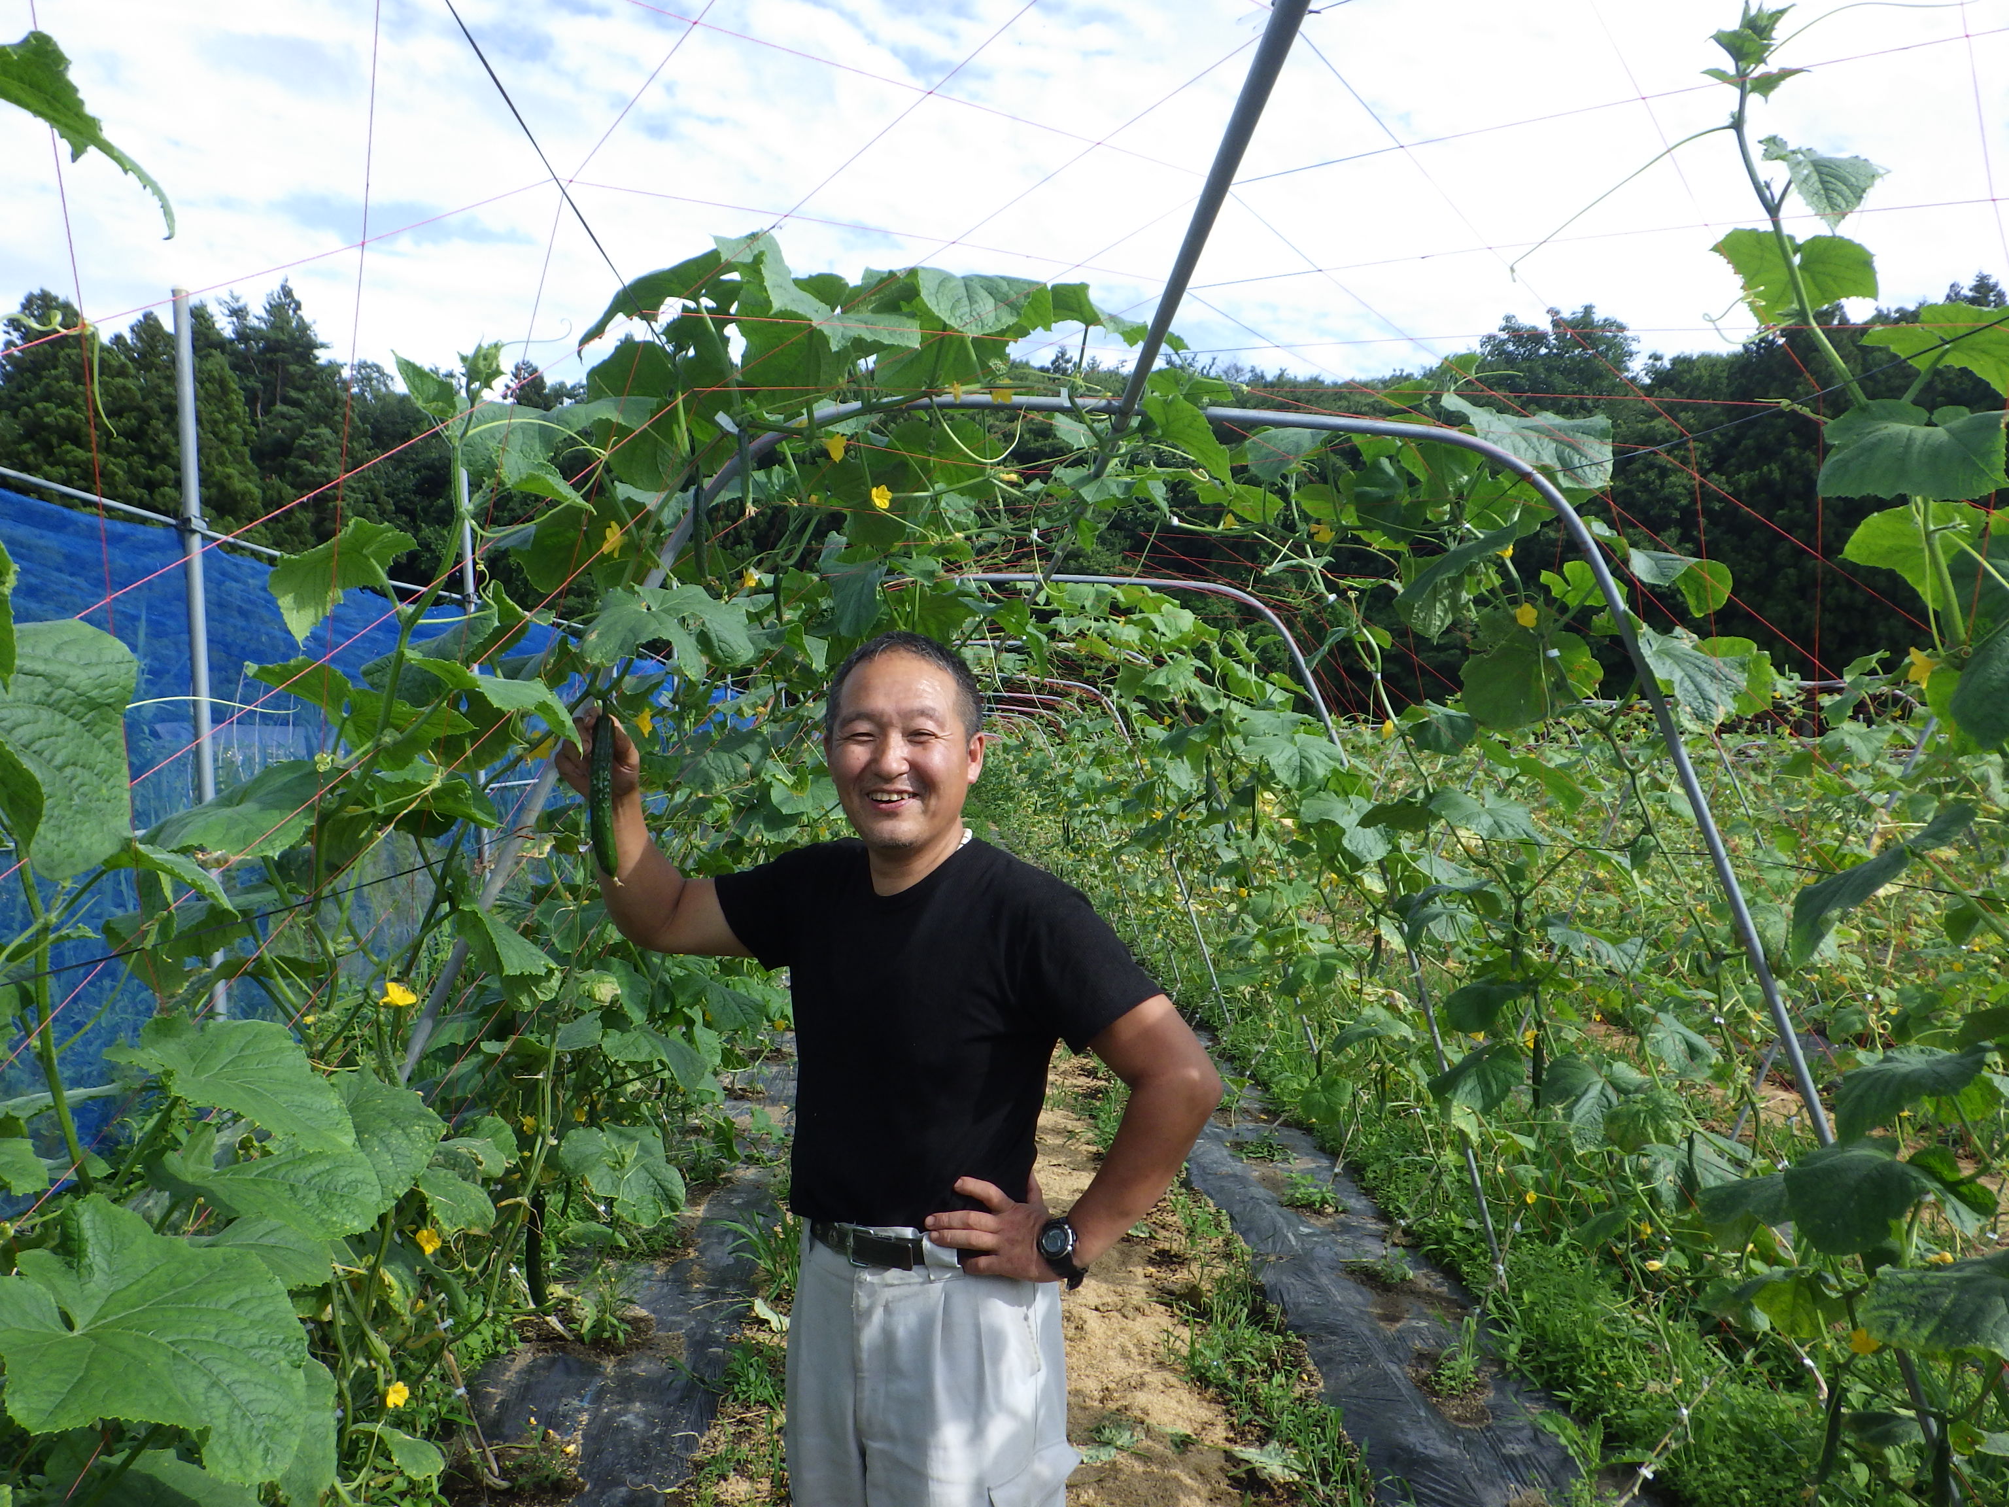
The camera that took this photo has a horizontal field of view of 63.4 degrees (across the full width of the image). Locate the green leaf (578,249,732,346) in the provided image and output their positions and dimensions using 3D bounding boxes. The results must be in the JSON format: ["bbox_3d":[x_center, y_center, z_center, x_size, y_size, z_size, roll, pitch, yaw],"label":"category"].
[{"bbox_3d":[-0.473,-0.617,2.200,0.208,0.132,0.150,-1,1,0],"label":"green leaf"}]

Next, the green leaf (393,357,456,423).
[{"bbox_3d":[-0.578,-0.363,1.620,0.066,0.067,0.050,-1,1,0],"label":"green leaf"}]

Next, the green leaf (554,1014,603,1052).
[{"bbox_3d":[-0.813,0.534,3.100,0.096,0.072,0.080,-1,1,0],"label":"green leaf"}]

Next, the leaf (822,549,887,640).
[{"bbox_3d":[-0.332,-0.358,3.600,0.146,0.212,0.090,0,0,0],"label":"leaf"}]

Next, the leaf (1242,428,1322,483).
[{"bbox_3d":[0.496,-0.534,2.900,0.143,0.101,0.100,-1,1,0],"label":"leaf"}]

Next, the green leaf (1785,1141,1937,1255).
[{"bbox_3d":[1.107,0.574,2.100,0.197,0.148,0.140,-1,1,0],"label":"green leaf"}]

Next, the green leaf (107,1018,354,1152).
[{"bbox_3d":[-0.676,0.286,1.420,0.215,0.050,0.175,13,22,11],"label":"green leaf"}]

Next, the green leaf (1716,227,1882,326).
[{"bbox_3d":[0.689,-0.415,1.420,0.137,0.035,0.110,5,-30,-4],"label":"green leaf"}]

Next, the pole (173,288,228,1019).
[{"bbox_3d":[-2.451,-0.046,5.000,0.048,2.770,0.048,-3,1,0],"label":"pole"}]

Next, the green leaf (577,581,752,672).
[{"bbox_3d":[-0.394,-0.149,1.900,0.205,0.101,0.140,-1,1,0],"label":"green leaf"}]

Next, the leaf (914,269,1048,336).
[{"bbox_3d":[-0.031,-0.583,2.100,0.175,0.050,0.135,-2,44,-6],"label":"leaf"}]

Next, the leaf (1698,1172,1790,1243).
[{"bbox_3d":[1.263,0.768,2.750,0.186,0.120,0.150,0,0,0],"label":"leaf"}]

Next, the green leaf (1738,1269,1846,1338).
[{"bbox_3d":[1.016,0.710,2.100,0.135,0.070,0.105,-2,29,21],"label":"green leaf"}]

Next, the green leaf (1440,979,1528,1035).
[{"bbox_3d":[1.061,0.560,3.600,0.145,0.060,0.180,-42,42,-22],"label":"green leaf"}]

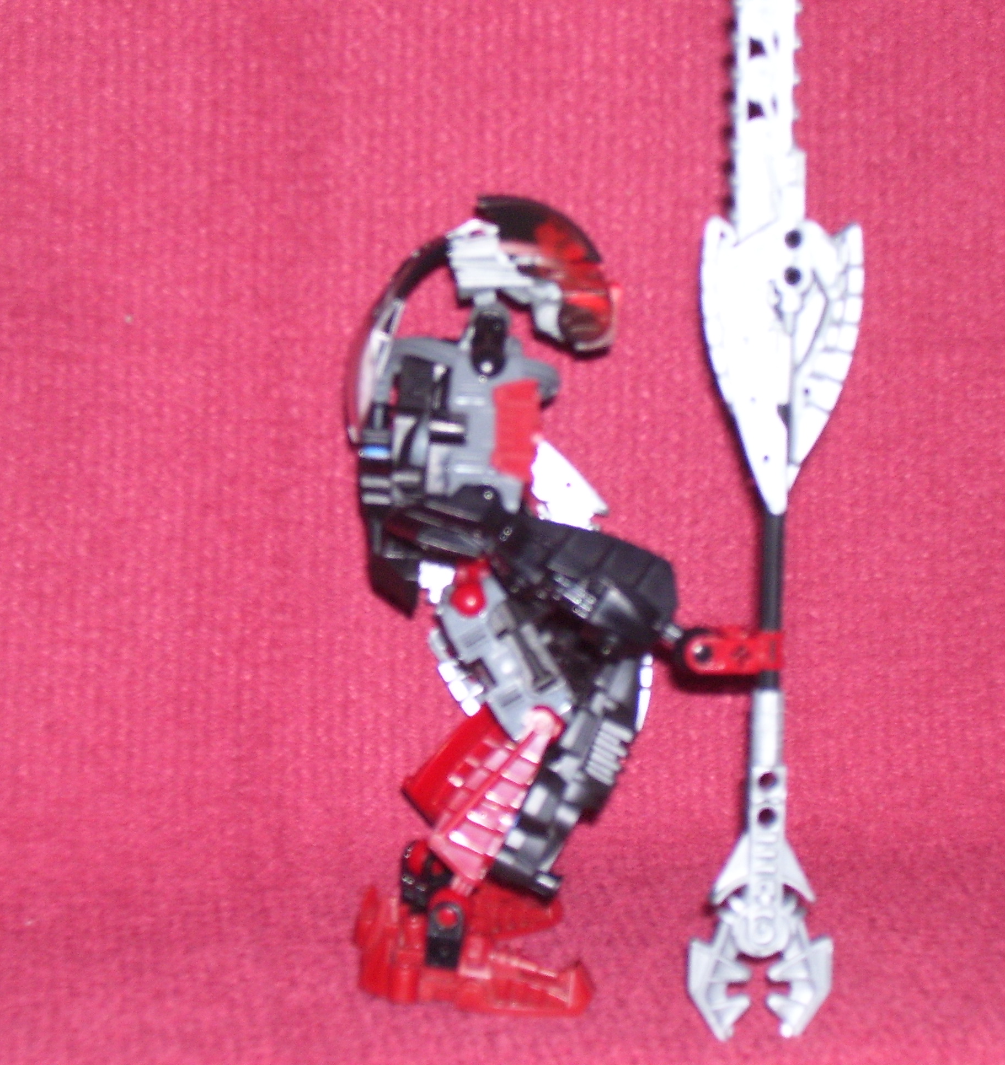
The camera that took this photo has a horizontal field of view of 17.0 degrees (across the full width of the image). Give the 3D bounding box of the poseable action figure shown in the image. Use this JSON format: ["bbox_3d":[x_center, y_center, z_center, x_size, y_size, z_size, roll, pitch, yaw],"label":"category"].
[{"bbox_3d":[0.013,0.014,0.764,0.097,0.180,0.095,0,10,0],"label":"poseable action figure"}]

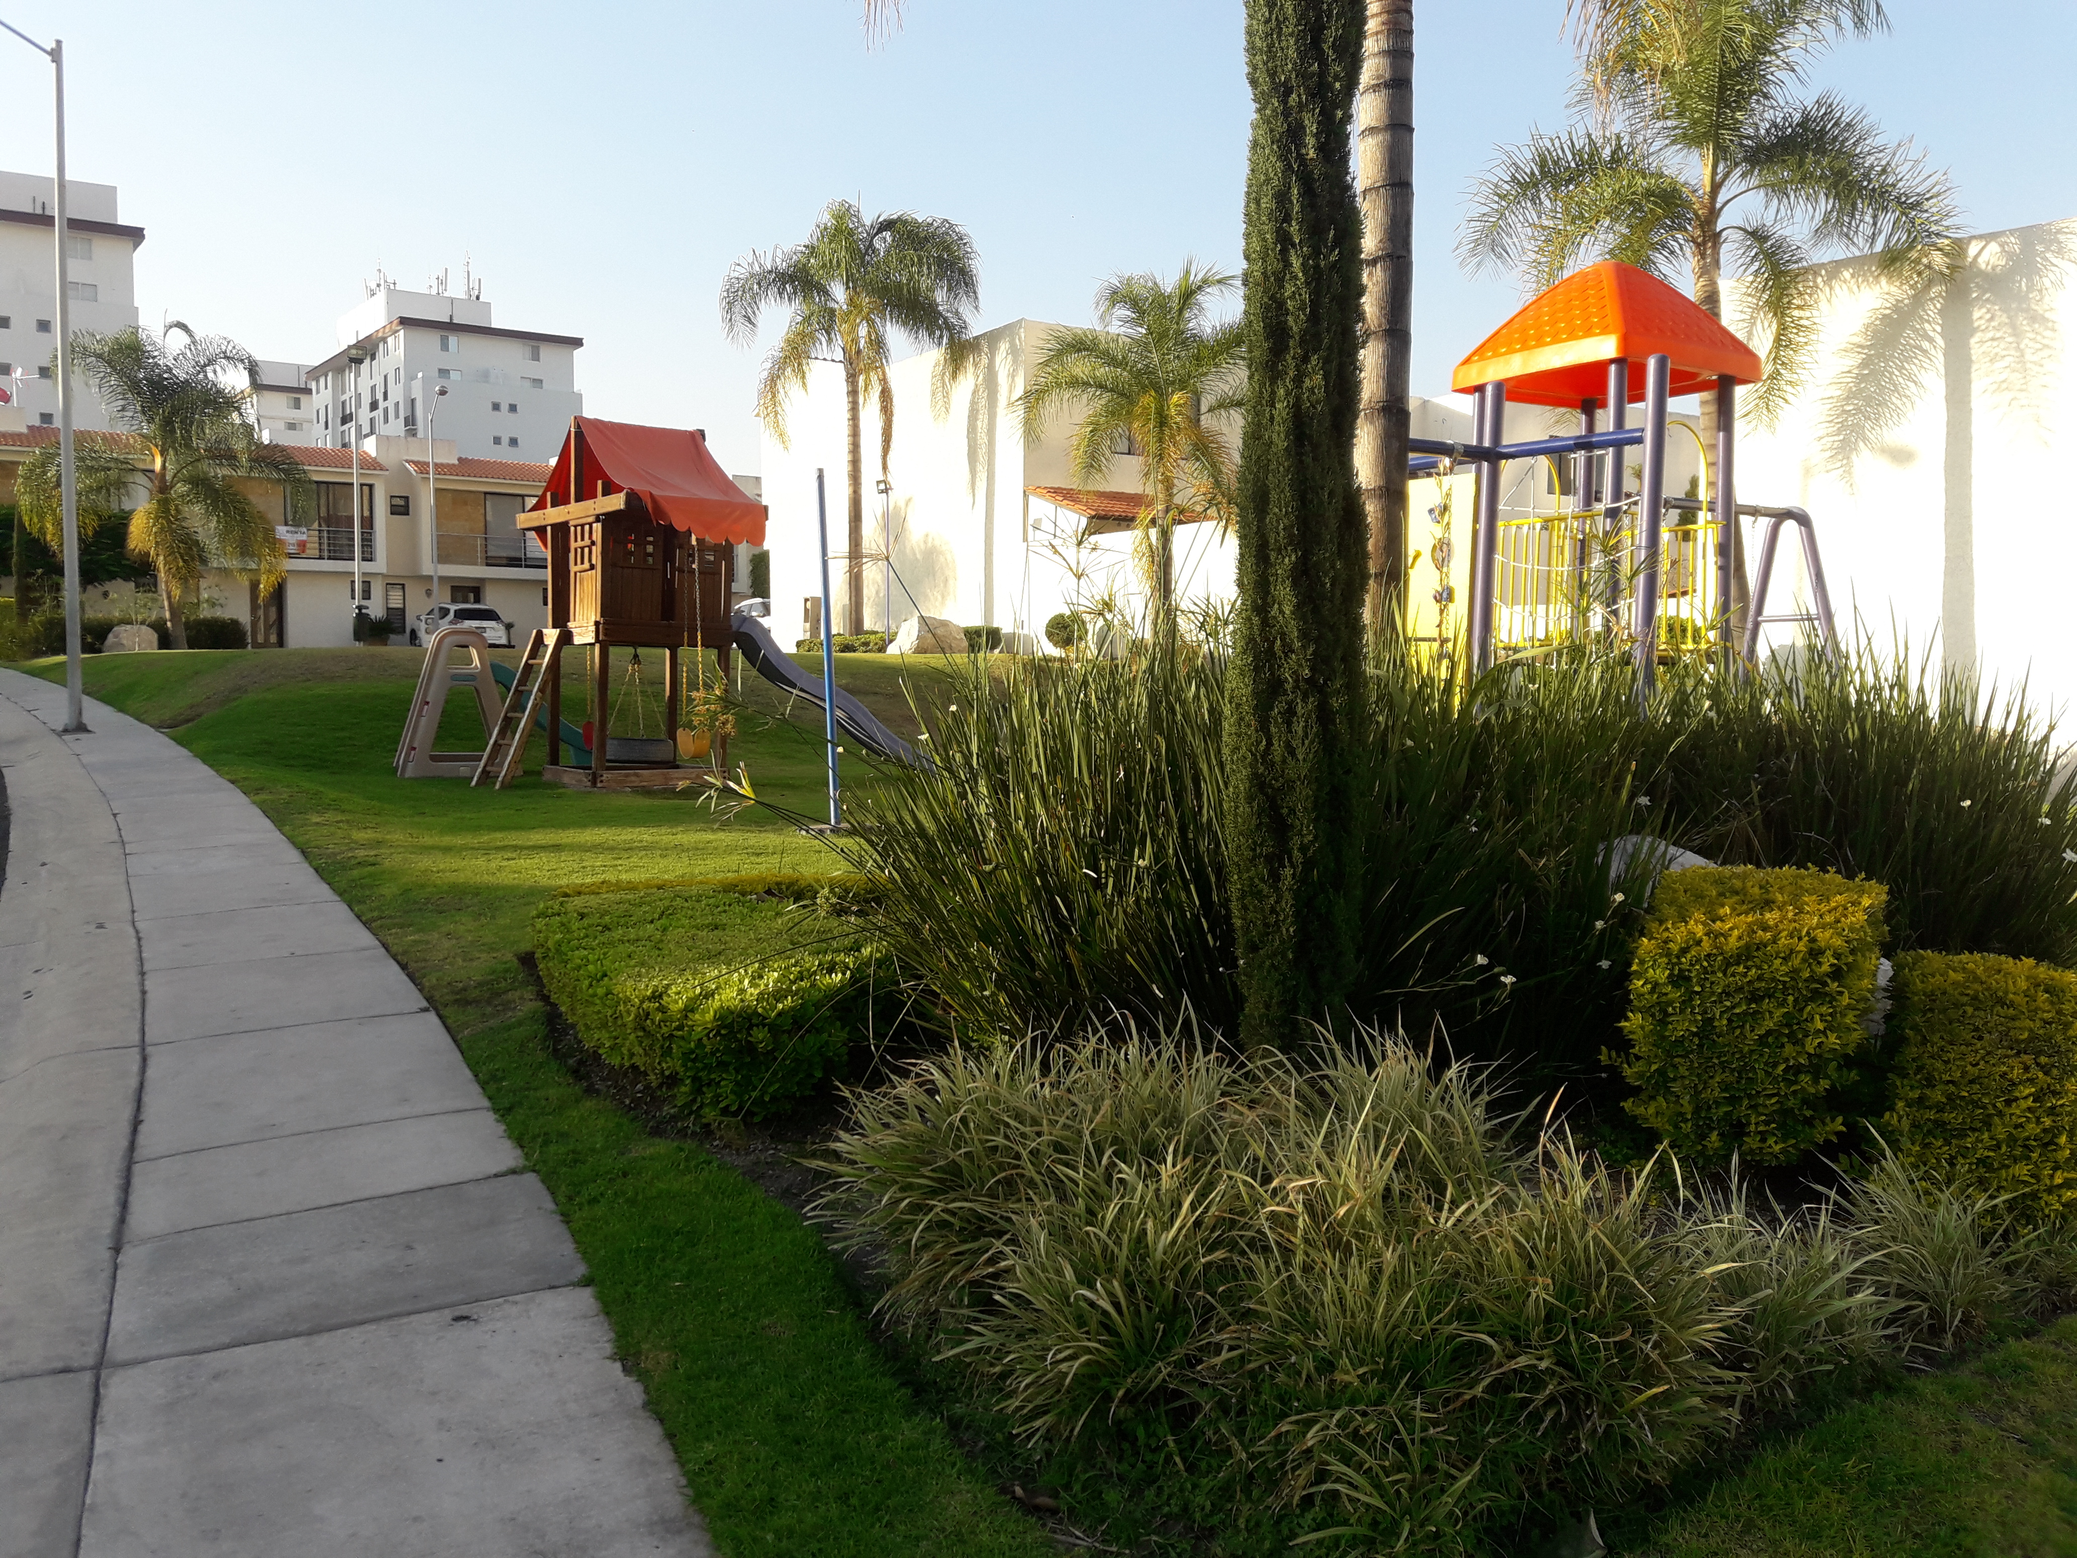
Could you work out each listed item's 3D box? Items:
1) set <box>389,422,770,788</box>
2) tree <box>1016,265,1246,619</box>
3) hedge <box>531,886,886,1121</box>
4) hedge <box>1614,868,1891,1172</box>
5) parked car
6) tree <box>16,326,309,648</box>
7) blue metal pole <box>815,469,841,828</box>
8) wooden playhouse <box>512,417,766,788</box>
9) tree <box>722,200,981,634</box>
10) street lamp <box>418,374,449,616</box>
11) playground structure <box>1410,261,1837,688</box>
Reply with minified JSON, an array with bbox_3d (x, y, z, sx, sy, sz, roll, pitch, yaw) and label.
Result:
[{"bbox_3d":[-4.061,-1.551,14.718,2.400,3.100,2.550,-2,3,-41],"label":"set"},{"bbox_3d":[1.976,-5.197,27.798,4.700,6.650,4.700,0,3,0],"label":"tree"},{"bbox_3d":[-1.242,0.791,6.491,1.120,0.400,2.200,-1,3,-30],"label":"hedge"},{"bbox_3d":[2.158,0.729,5.187,0.700,0.720,0.800,1,3,17],"label":"hedge"},{"bbox_3d":[-18.585,-4.865,53.841,1.820,1.710,4.600,-2,3,-34],"label":"parked car"},{"bbox_3d":[-18.219,-6.115,34.767,5.900,6.750,5.900,0,3,0],"label":"tree"},{"bbox_3d":[-1.442,-0.912,11.521,0.070,2.480,0.070,-2,3,0],"label":"blue metal pole"},{"bbox_3d":[-3.575,-1.552,14.766,1.500,3.100,2.100,-2,3,-41],"label":"wooden playhouse"},{"bbox_3d":[-3.549,-6.764,31.734,5.000,8.500,5.000,0,3,0],"label":"tree"},{"bbox_3d":[-17.629,-7.704,48.711,0.400,8.100,0.900,-1,3,-33],"label":"street lamp"},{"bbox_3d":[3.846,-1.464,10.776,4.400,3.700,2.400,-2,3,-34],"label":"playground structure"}]

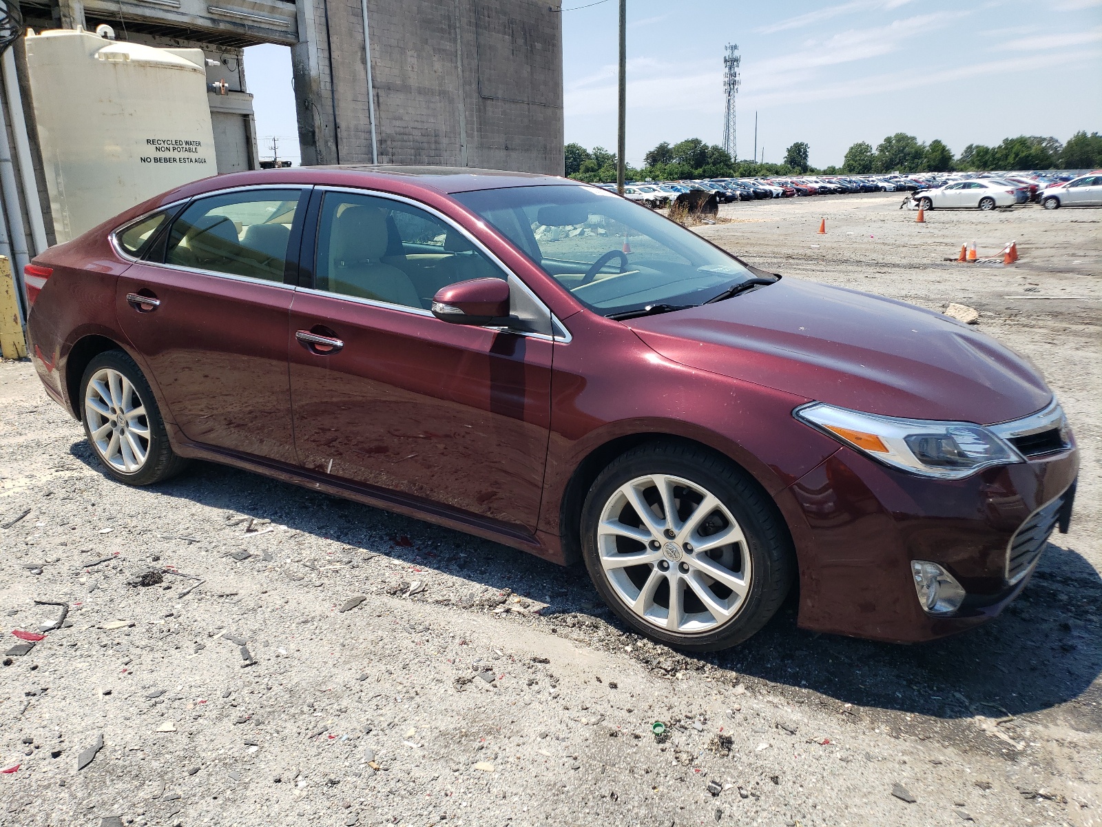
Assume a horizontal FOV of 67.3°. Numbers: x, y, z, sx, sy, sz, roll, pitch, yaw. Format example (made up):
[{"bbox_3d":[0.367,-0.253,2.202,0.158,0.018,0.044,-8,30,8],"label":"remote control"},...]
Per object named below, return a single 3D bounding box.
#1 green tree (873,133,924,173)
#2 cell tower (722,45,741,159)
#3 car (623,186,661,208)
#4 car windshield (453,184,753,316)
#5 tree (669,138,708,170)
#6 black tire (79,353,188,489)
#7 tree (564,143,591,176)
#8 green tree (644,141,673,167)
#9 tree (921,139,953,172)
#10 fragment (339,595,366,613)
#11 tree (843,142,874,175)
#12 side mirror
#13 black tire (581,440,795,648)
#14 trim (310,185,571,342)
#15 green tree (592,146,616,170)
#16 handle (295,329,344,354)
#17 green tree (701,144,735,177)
[{"bbox_3d":[84.044,-62.409,200.000,12.274,10.938,11.660,6,17,23],"label":"green tree"},{"bbox_3d":[66.428,-111.372,309.884,7.000,50.000,7.000,-1,15,0],"label":"cell tower"},{"bbox_3d":[6.150,-14.950,57.200,4.700,1.450,1.820,11,20,37],"label":"car"},{"bbox_3d":[0.298,-0.687,3.305,0.940,0.120,1.480,38,30,18],"label":"car windshield"},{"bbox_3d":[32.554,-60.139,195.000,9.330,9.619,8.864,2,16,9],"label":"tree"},{"bbox_3d":[-1.984,0.012,3.993,0.660,0.655,0.225,9,18,30],"label":"black tire"},{"bbox_3d":[5.076,-52.428,176.330,7.500,10.000,7.500,-1,15,0],"label":"tree"},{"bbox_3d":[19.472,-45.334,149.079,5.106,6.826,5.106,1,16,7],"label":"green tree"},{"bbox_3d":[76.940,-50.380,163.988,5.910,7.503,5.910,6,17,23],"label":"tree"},{"bbox_3d":[-0.691,0.668,2.878,0.044,0.016,0.122,6,17,24],"label":"fragment"},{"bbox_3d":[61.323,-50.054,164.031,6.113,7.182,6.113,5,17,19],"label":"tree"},{"bbox_3d":[-0.254,-0.355,2.611,0.210,0.162,0.220,9,18,29],"label":"side mirror"},{"bbox_3d":[0.421,0.401,2.572,0.660,0.655,0.225,9,18,30],"label":"black tire"},{"bbox_3d":[-0.421,-0.535,2.809,1.210,0.467,0.170,9,18,31],"label":"trim"},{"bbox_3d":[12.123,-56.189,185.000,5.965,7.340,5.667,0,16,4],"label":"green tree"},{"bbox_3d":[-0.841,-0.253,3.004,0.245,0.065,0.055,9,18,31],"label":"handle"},{"bbox_3d":[35.107,-52.075,176.277,7.300,9.600,7.300,-1,15,0],"label":"green tree"}]

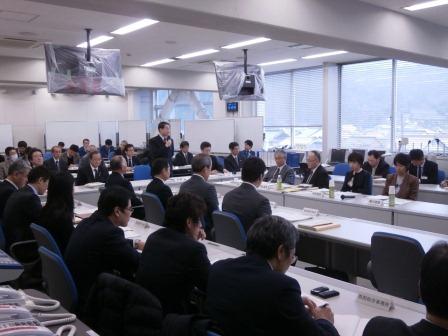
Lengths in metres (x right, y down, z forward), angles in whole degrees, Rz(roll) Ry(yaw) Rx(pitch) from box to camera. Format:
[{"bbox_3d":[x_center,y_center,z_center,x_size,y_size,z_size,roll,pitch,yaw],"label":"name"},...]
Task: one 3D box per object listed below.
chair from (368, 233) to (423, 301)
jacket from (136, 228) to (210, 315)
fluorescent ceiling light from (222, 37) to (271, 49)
[{"bbox_3d":[1.273,0.857,3.120,0.580,0.870,0.550,-5,6,-40],"label":"chair"},{"bbox_3d":[-0.217,0.588,2.361,0.430,0.600,0.490,-5,7,-40],"label":"jacket"},{"bbox_3d":[0.427,-2.488,9.245,0.230,0.080,1.250,-5,6,-40],"label":"fluorescent ceiling light"}]

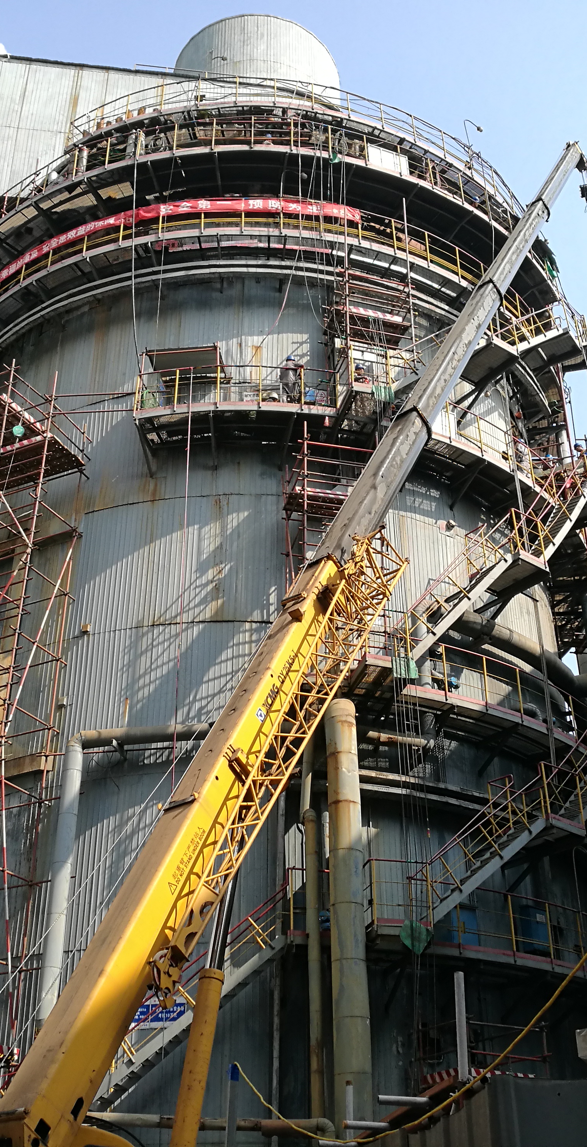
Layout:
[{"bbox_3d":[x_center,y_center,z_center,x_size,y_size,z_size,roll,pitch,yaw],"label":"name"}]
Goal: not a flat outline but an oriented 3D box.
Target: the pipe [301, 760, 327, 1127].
[{"bbox_3d":[0.345,6.585,21.520,0.280,7.175,0.350,0,-32,1],"label":"pipe"}]

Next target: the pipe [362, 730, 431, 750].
[{"bbox_3d":[2.163,3.504,25.256,1.514,0.230,0.240,10,-34,-16],"label":"pipe"}]

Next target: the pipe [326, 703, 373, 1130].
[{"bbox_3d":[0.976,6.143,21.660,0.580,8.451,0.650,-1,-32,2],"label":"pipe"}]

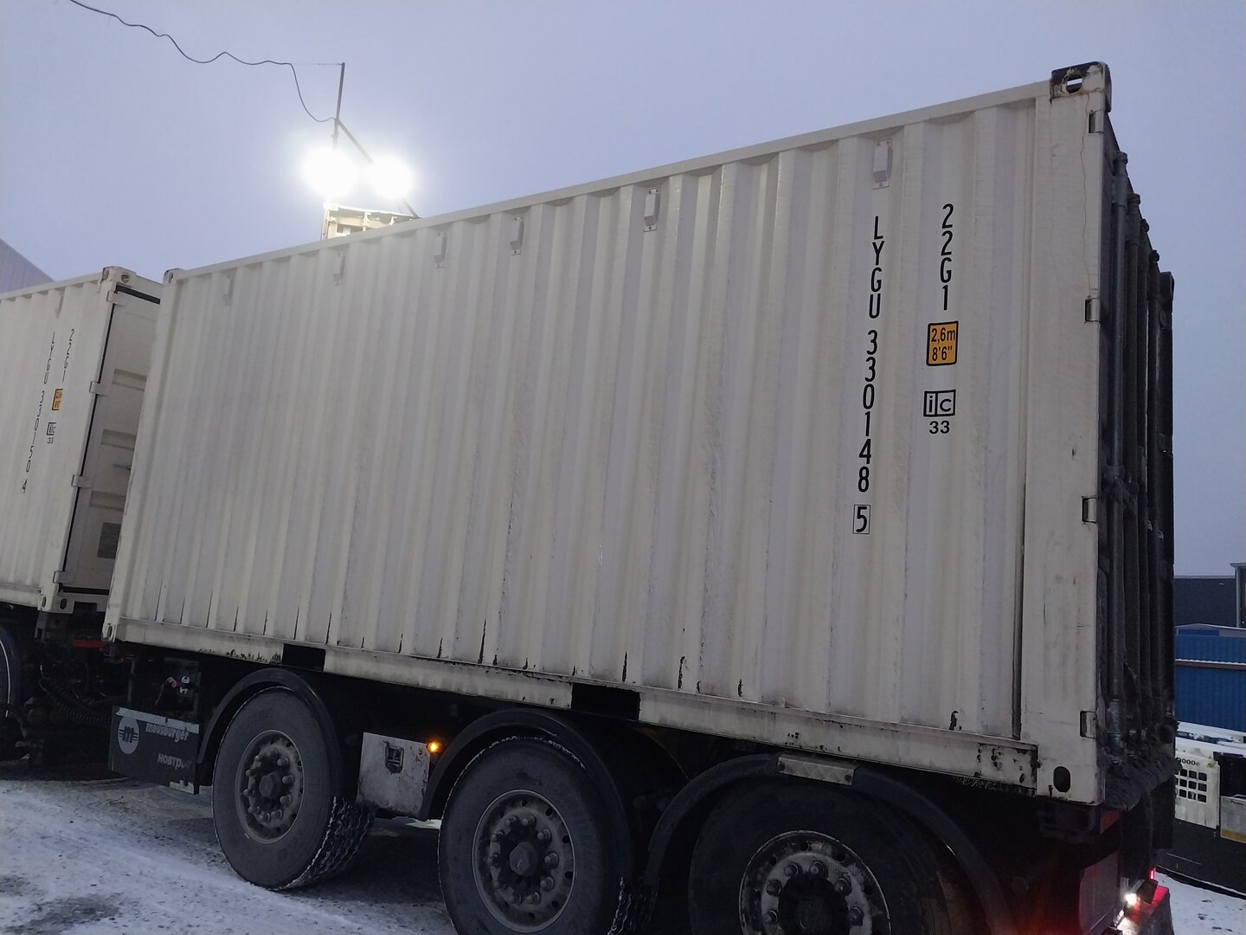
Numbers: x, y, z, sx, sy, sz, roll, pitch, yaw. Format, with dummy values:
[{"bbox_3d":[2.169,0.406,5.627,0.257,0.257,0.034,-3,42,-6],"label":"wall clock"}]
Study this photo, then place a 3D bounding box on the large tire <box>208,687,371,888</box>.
[{"bbox_3d":[-1.864,1.784,5.285,1.060,1.060,0.340,-1,-10,33],"label":"large tire"}]

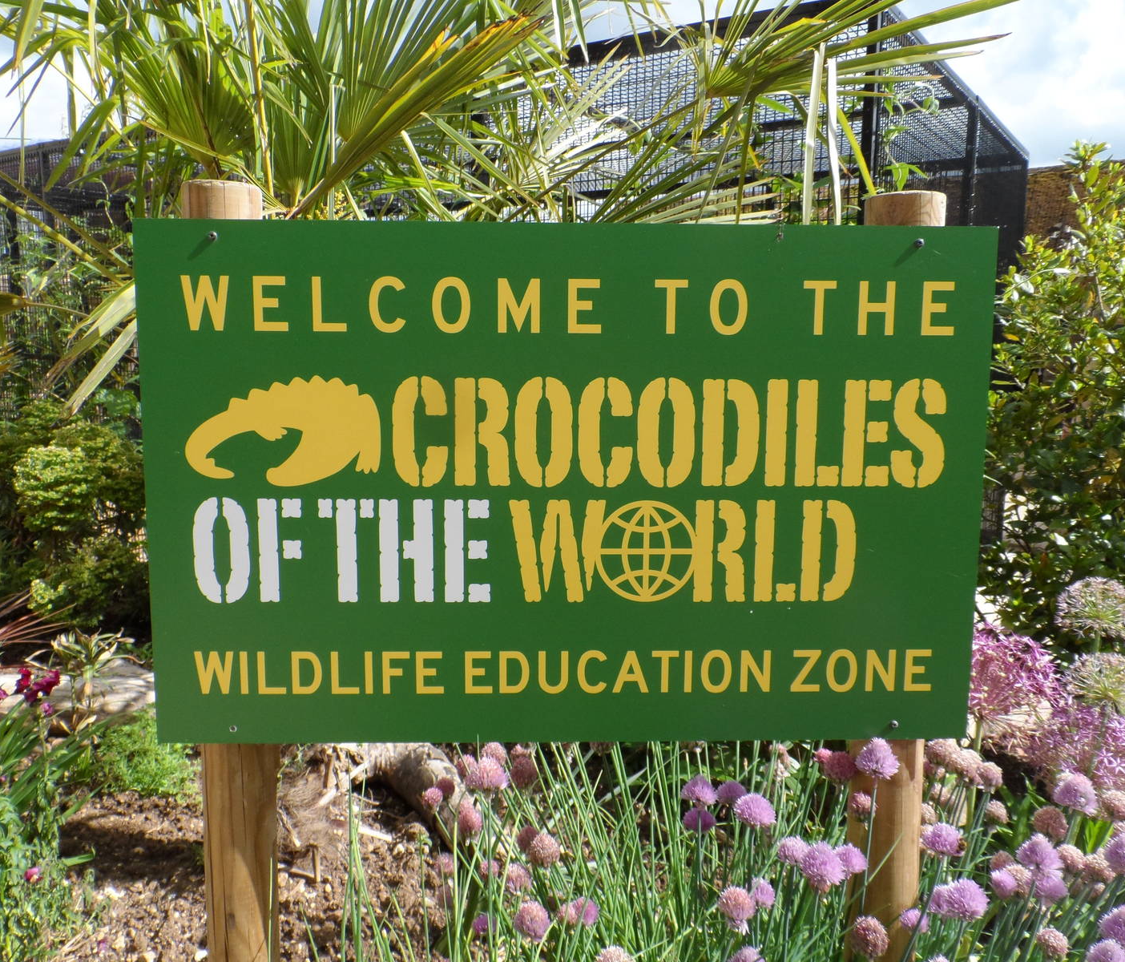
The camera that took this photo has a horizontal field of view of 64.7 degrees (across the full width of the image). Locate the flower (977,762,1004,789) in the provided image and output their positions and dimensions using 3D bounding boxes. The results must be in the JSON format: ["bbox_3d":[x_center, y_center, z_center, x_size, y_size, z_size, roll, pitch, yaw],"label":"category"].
[{"bbox_3d":[0.428,0.295,0.890,0.026,0.026,0.026,0,6,0],"label":"flower"}]

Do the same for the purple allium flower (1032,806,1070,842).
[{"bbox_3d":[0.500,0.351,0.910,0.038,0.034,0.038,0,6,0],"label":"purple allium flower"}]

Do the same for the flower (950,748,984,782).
[{"bbox_3d":[0.445,0.313,0.979,0.036,0.035,0.036,0,6,0],"label":"flower"}]

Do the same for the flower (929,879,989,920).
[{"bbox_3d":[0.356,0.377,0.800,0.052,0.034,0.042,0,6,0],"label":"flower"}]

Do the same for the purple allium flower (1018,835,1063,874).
[{"bbox_3d":[0.472,0.368,0.877,0.044,0.037,0.044,0,6,0],"label":"purple allium flower"}]

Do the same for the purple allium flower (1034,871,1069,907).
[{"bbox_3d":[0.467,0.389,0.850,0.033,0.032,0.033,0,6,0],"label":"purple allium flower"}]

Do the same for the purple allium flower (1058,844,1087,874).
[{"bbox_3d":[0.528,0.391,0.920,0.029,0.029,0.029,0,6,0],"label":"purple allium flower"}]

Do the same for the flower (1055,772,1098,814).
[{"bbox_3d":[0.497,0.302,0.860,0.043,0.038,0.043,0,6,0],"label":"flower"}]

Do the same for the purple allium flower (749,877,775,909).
[{"bbox_3d":[0.205,0.422,0.910,0.026,0.030,0.026,0,6,0],"label":"purple allium flower"}]

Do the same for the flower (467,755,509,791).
[{"bbox_3d":[-0.069,0.270,0.820,0.038,0.033,0.038,0,6,0],"label":"flower"}]

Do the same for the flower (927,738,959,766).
[{"bbox_3d":[0.423,0.303,0.989,0.036,0.032,0.036,0,6,0],"label":"flower"}]

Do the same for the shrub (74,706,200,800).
[{"bbox_3d":[-0.954,0.605,2.000,0.285,0.170,0.250,0,6,0],"label":"shrub"}]

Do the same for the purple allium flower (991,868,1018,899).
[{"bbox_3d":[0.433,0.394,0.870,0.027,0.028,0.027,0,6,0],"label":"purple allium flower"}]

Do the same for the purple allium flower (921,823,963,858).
[{"bbox_3d":[0.383,0.363,0.898,0.041,0.034,0.041,0,6,0],"label":"purple allium flower"}]

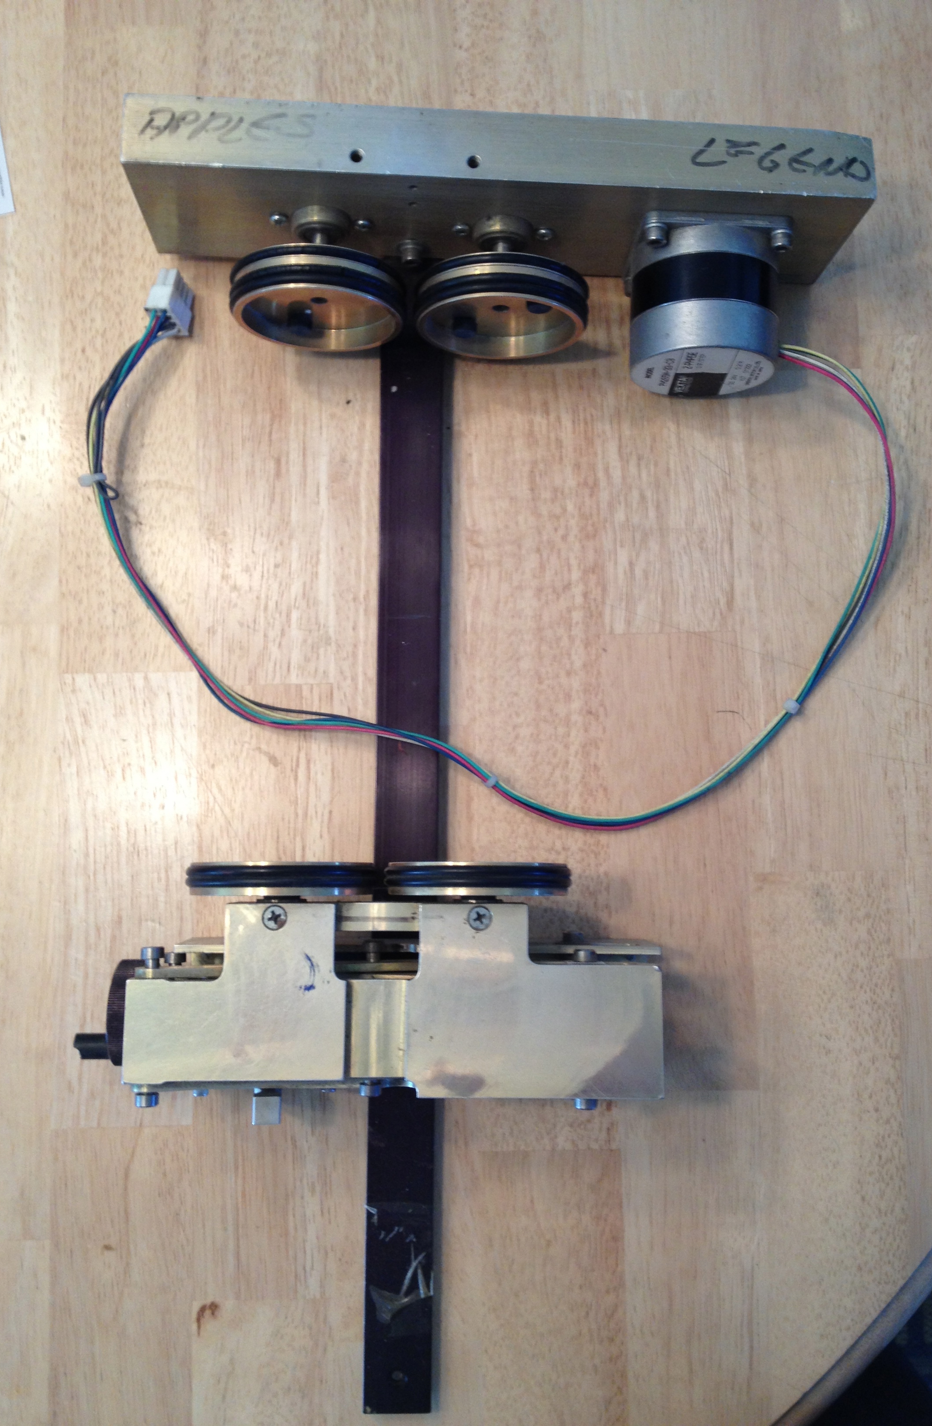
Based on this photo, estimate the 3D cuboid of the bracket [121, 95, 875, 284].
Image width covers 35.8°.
[{"bbox_3d":[0.012,-0.202,0.563,0.273,0.079,0.025,2,84,-2],"label":"bracket"}]

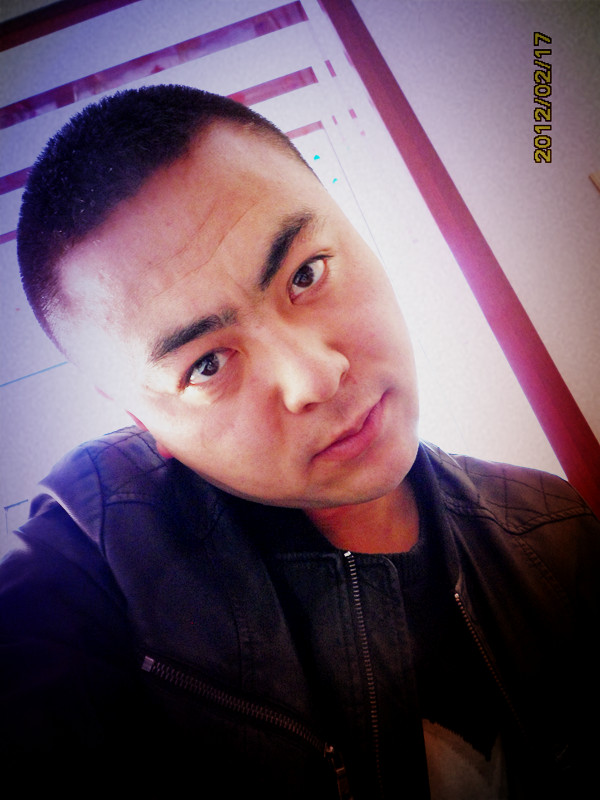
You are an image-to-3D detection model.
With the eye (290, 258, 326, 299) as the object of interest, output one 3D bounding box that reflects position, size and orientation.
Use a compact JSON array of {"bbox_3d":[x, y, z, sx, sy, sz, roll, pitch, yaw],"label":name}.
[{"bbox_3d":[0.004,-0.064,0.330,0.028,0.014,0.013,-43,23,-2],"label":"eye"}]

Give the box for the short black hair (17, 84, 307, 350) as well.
[{"bbox_3d":[-0.083,-0.103,0.390,0.174,0.155,0.185,-43,23,-2],"label":"short black hair"}]

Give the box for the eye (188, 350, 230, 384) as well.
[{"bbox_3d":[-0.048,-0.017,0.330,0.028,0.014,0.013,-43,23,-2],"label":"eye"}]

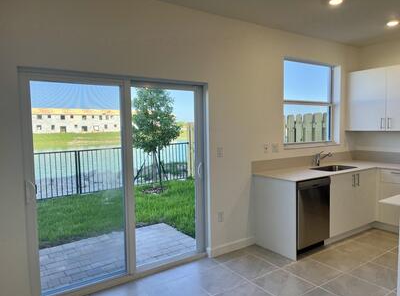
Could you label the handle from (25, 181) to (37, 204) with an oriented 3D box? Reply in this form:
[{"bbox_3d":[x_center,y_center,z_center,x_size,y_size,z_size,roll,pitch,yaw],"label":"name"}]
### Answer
[{"bbox_3d":[-1.401,0.372,2.459,0.043,0.207,0.078,-3,4,-32],"label":"handle"}]

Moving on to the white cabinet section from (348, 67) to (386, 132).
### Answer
[{"bbox_3d":[2.704,-0.738,4.752,0.330,0.943,0.602,-4,5,-33],"label":"white cabinet section"}]

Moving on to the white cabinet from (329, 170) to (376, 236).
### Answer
[{"bbox_3d":[1.881,0.687,4.202,1.051,0.777,0.599,-3,4,-32],"label":"white cabinet"}]

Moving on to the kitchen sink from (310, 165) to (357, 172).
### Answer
[{"bbox_3d":[1.841,0.377,4.108,0.610,0.190,0.380,-3,4,-32],"label":"kitchen sink"}]

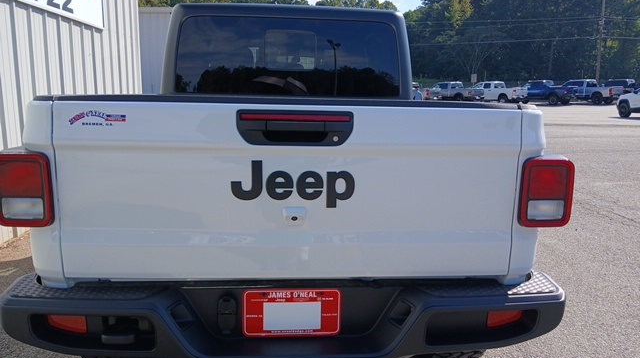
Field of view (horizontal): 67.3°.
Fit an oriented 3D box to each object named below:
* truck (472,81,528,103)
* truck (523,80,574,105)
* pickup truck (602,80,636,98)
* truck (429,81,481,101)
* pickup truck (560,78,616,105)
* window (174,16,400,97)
[{"bbox_3d":[15.750,-7.900,43.800,2.020,1.930,5.800,-5,13,-29],"label":"truck"},{"bbox_3d":[19.300,-7.550,41.900,2.030,1.970,5.850,-5,13,-30],"label":"truck"},{"bbox_3d":[26.200,-7.650,41.700,2.050,1.980,5.900,-5,13,-28],"label":"pickup truck"},{"bbox_3d":[11.750,-7.750,43.300,2.000,1.930,5.800,-5,13,-28],"label":"truck"},{"bbox_3d":[22.750,-7.600,41.700,2.050,2.020,6.000,-5,13,-27],"label":"pickup truck"},{"bbox_3d":[-0.205,-0.782,3.080,1.435,0.505,0.060,0,1,-4],"label":"window"}]

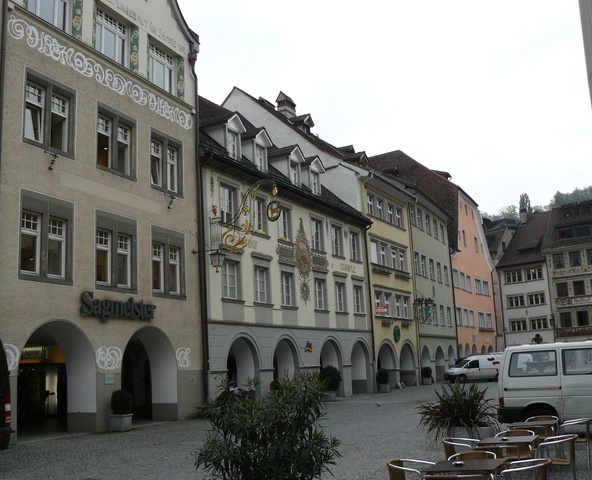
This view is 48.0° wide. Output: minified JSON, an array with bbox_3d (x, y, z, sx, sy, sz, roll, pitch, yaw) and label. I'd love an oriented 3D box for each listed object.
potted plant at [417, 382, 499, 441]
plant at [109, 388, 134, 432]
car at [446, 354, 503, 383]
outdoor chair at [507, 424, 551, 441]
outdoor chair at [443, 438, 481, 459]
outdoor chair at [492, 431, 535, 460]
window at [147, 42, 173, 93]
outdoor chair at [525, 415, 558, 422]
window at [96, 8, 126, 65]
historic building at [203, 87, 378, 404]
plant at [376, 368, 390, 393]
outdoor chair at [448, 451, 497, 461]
[{"bbox_3d":[2.871,3.203,11.997,1.400,1.240,1.360,0,-11,-15],"label":"potted plant"},{"bbox_3d":[-5.059,4.980,19.442,0.640,1.270,0.640,-8,-12,24],"label":"plant"},{"bbox_3d":[12.631,9.058,47.300,4.440,1.930,1.810,0,-11,-14],"label":"car"},{"bbox_3d":[3.467,3.096,9.742,0.540,0.750,0.570,-6,-11,17],"label":"outdoor chair"},{"bbox_3d":[2.017,2.717,7.843,0.540,0.730,0.550,-6,-11,16],"label":"outdoor chair"},{"bbox_3d":[2.924,2.963,8.874,0.540,0.750,0.570,-7,-12,20],"label":"outdoor chair"},{"bbox_3d":[-5.098,-6.526,25.251,0.150,1.600,1.500,-8,-12,27],"label":"window"},{"bbox_3d":[3.987,3.251,10.712,0.540,0.750,0.570,-6,-11,17],"label":"outdoor chair"},{"bbox_3d":[-6.069,-6.641,21.947,0.180,1.599,1.546,-8,-12,24],"label":"window"},{"bbox_3d":[-6.147,-0.589,35.762,16.000,18.400,15.300,-9,-12,28],"label":"historic building"},{"bbox_3d":[4.852,7.843,37.097,0.740,1.280,0.740,-9,-12,28],"label":"plant"},{"bbox_3d":[1.860,2.684,7.084,0.540,0.750,0.570,-7,-12,21],"label":"outdoor chair"}]

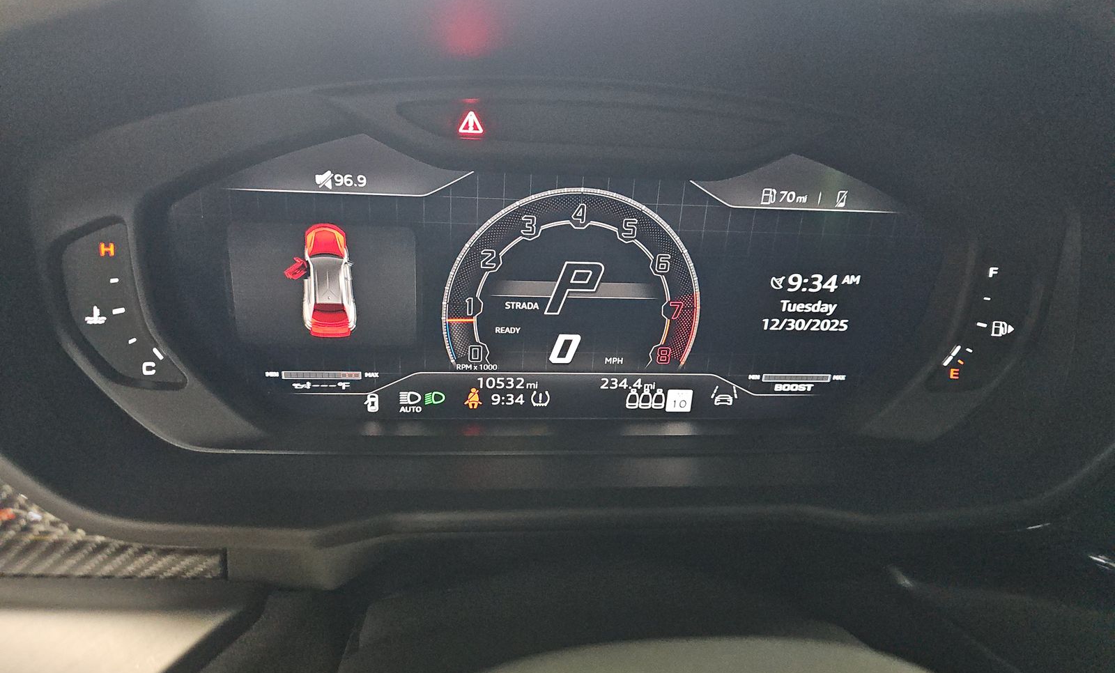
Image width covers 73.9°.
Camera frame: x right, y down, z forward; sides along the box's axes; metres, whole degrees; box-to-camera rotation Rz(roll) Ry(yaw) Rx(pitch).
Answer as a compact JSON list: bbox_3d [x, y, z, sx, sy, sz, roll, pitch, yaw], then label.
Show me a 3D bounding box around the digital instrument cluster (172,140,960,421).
[{"bbox_3d":[0.006,-0.020,0.290,0.293,0.110,0.020,1,22,-7],"label":"digital instrument cluster"}]

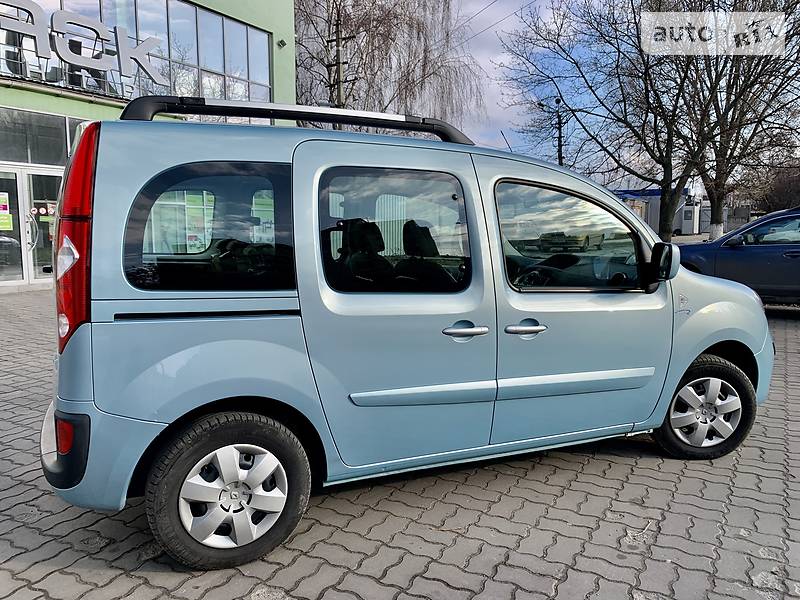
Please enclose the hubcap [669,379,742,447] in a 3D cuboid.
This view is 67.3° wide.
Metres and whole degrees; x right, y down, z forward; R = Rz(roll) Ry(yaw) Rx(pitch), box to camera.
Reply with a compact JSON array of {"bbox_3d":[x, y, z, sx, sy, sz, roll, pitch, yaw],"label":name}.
[{"bbox_3d":[1.763,0.645,3.480,0.412,0.412,0.050,0,9,-1],"label":"hubcap"}]

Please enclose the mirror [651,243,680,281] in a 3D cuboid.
[{"bbox_3d":[1.330,-0.193,3.032,0.100,0.198,0.160,-3,6,-25],"label":"mirror"}]

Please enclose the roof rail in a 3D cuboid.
[{"bbox_3d":[-0.345,-0.769,2.553,1.550,0.120,0.065,-3,6,-25],"label":"roof rail"}]

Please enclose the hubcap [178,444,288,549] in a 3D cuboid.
[{"bbox_3d":[-0.649,0.764,2.359,0.412,0.412,0.050,-3,6,-25],"label":"hubcap"}]

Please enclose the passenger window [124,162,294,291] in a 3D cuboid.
[{"bbox_3d":[-0.706,-0.279,2.288,0.625,0.495,0.040,-3,-4,-23],"label":"passenger window"}]

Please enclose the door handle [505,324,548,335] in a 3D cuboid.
[{"bbox_3d":[0.595,0.136,2.810,0.240,0.038,0.048,-3,6,-25],"label":"door handle"}]

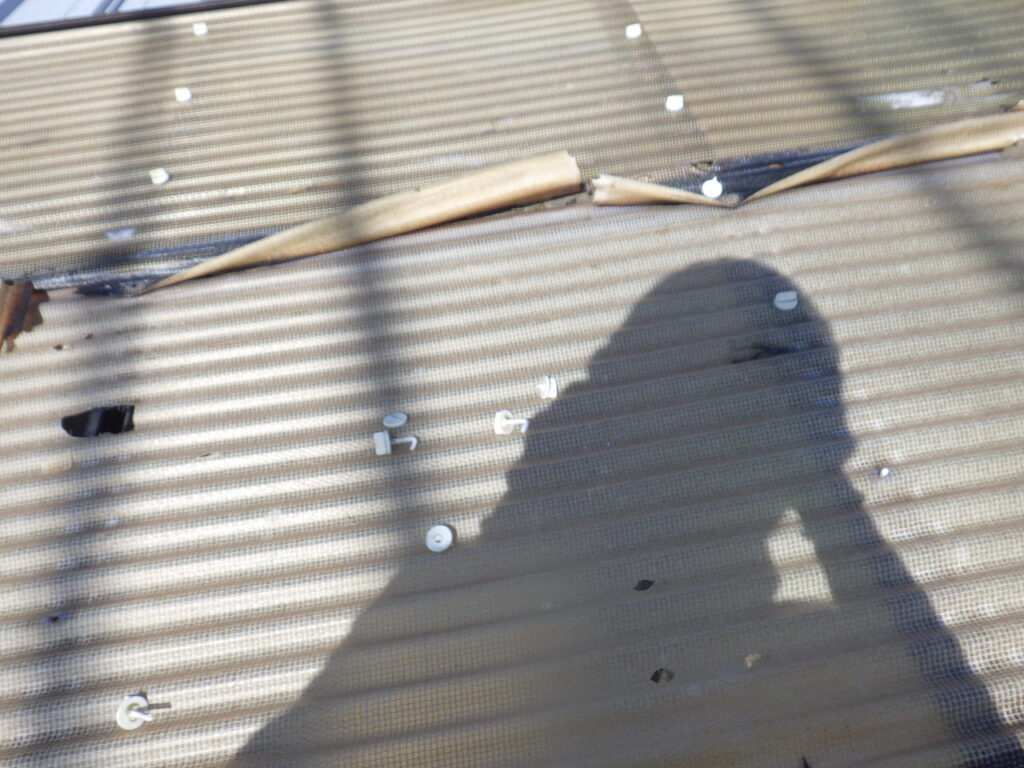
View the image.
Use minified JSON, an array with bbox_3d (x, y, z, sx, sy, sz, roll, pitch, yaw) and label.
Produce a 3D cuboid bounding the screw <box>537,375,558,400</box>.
[{"bbox_3d":[0.029,0.003,0.687,0.015,0.019,0.019,-9,49,-20],"label":"screw"}]

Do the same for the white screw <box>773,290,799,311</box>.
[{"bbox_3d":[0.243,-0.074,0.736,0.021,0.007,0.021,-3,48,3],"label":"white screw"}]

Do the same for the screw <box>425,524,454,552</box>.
[{"bbox_3d":[-0.052,0.112,0.599,0.020,0.010,0.020,1,73,-3],"label":"screw"}]

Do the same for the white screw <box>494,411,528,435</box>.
[{"bbox_3d":[0.000,0.031,0.663,0.030,0.018,0.018,-11,51,27],"label":"white screw"}]

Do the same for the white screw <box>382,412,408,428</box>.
[{"bbox_3d":[-0.096,0.030,0.683,0.019,0.005,0.019,-9,30,-3],"label":"white screw"}]

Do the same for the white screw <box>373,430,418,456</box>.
[{"bbox_3d":[-0.093,0.047,0.661,0.035,0.018,0.018,-6,47,-8],"label":"white screw"}]

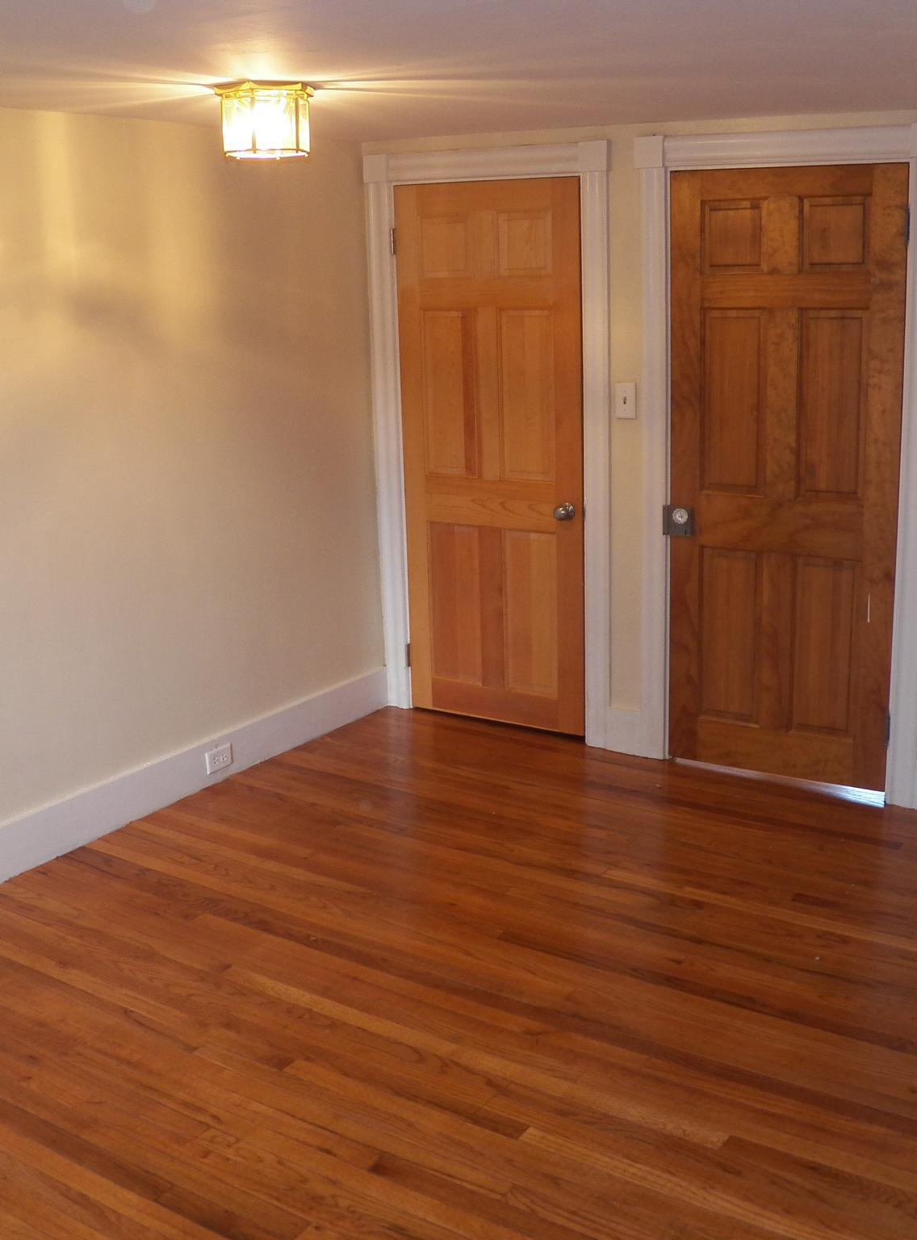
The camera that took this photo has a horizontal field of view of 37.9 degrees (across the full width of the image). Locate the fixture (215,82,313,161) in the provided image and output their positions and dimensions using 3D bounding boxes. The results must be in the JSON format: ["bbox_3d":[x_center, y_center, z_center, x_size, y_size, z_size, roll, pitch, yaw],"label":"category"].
[{"bbox_3d":[-0.466,-1.207,3.240,0.235,0.165,0.235,8,17,33],"label":"fixture"}]

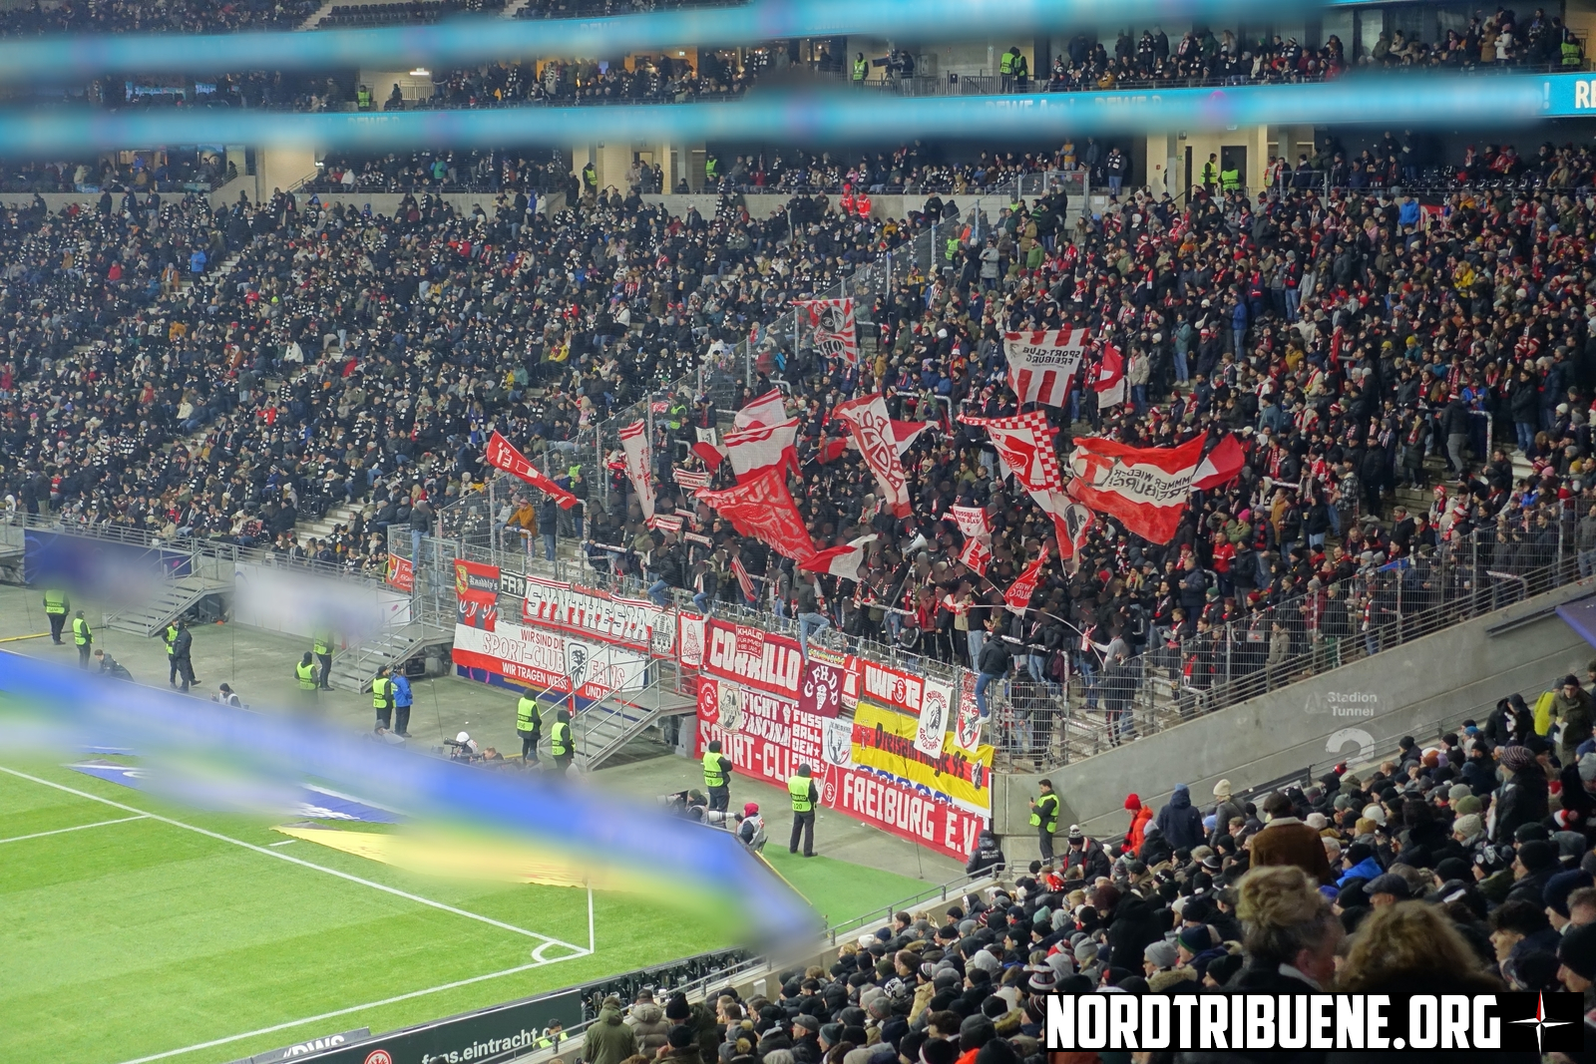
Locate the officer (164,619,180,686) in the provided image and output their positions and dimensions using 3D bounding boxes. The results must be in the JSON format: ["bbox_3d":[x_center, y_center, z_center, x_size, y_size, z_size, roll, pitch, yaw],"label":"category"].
[{"bbox_3d":[-15.875,3.127,76.822,0.520,1.770,0.380,-5,9,-30],"label":"officer"}]

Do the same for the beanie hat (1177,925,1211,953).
[{"bbox_3d":[2.715,2.785,20.637,0.230,0.180,0.200,2,8,18],"label":"beanie hat"}]

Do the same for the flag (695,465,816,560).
[{"bbox_3d":[-0.905,-0.418,65.292,2.600,2.100,0.600,0,8,-1],"label":"flag"}]

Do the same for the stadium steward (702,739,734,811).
[{"bbox_3d":[-1.596,5.051,60.662,0.560,1.760,0.380,7,10,38],"label":"stadium steward"}]

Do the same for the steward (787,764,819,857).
[{"bbox_3d":[0.091,5.377,58.280,0.560,1.780,0.380,7,10,38],"label":"steward"}]

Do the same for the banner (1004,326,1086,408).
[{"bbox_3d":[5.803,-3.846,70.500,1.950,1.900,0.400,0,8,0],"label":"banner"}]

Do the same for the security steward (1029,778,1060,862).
[{"bbox_3d":[4.766,5.642,58.121,0.500,1.760,0.520,-1,8,-6],"label":"security steward"}]

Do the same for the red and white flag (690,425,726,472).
[{"bbox_3d":[-2.277,-2.116,77.000,0.900,1.100,0.350,0,8,0],"label":"red and white flag"}]

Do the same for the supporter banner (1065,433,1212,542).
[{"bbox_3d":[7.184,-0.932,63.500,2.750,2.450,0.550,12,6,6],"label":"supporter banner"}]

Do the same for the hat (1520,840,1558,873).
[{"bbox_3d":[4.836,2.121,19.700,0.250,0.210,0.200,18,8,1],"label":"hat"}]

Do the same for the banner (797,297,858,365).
[{"bbox_3d":[0.776,-5.220,78.200,1.550,1.720,0.500,4,8,23],"label":"banner"}]

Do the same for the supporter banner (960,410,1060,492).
[{"bbox_3d":[4.416,-1.695,62.622,2.150,1.700,0.600,1,8,4],"label":"supporter banner"}]

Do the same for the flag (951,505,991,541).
[{"bbox_3d":[3.621,-0.196,63.200,0.850,0.780,0.200,5,9,30],"label":"flag"}]

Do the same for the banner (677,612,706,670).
[{"bbox_3d":[-2.348,2.438,67.024,0.060,1.200,1.150,-5,9,-31],"label":"banner"}]

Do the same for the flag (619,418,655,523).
[{"bbox_3d":[-3.800,-1.463,71.500,0.800,2.400,0.500,4,8,23],"label":"flag"}]

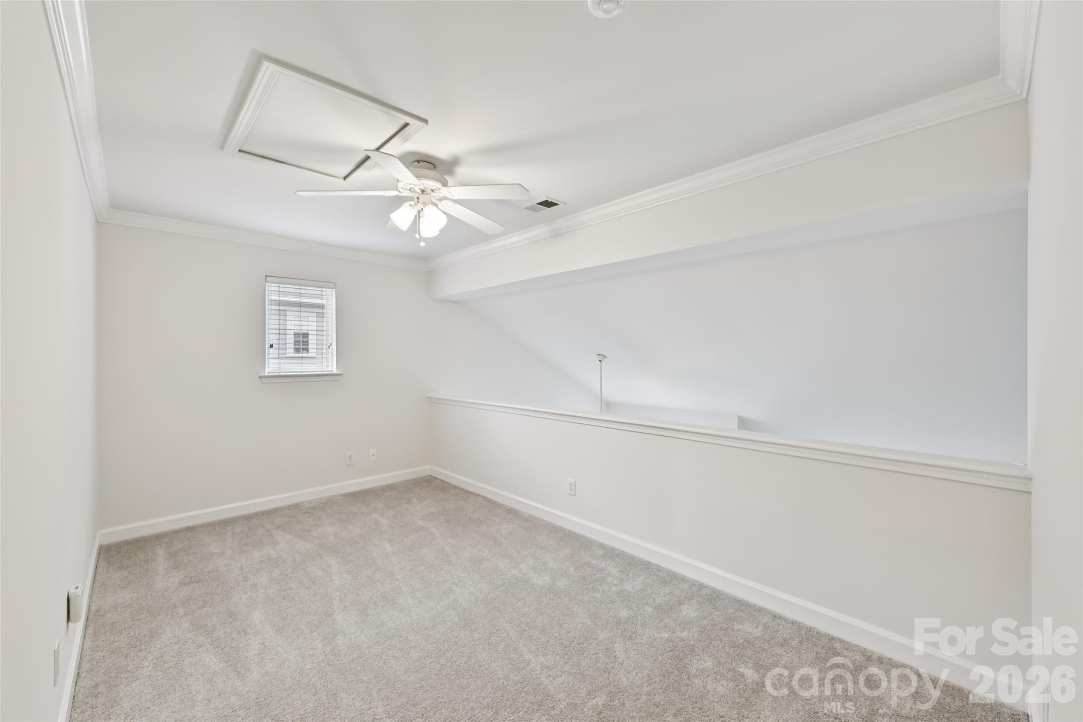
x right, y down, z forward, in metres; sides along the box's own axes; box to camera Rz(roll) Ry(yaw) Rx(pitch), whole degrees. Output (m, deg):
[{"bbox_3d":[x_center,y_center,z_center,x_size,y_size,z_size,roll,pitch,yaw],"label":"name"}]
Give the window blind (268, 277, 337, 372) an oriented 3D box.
[{"bbox_3d":[-2.246,-0.319,3.950,0.587,0.875,0.080,-1,1,-44],"label":"window blind"}]

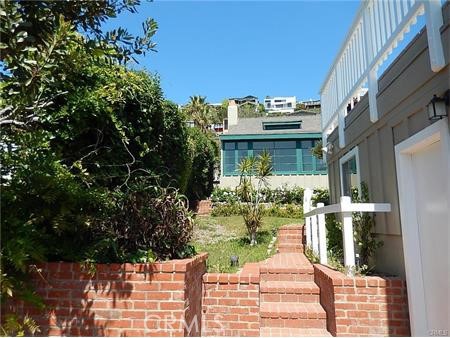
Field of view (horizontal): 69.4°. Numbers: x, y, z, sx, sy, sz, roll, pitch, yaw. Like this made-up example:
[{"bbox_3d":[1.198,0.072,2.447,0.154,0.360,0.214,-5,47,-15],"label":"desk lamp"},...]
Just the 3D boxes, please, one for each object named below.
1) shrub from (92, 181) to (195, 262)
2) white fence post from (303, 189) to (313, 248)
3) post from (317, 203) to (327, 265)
[{"bbox_3d":[-0.786,0.533,3.300,0.950,0.790,0.800,-1,-8,3],"label":"shrub"},{"bbox_3d":[1.273,0.781,5.000,0.092,0.970,0.092,-1,-8,3],"label":"white fence post"},{"bbox_3d":[1.265,0.850,4.250,0.092,0.810,0.092,-1,-8,3],"label":"post"}]

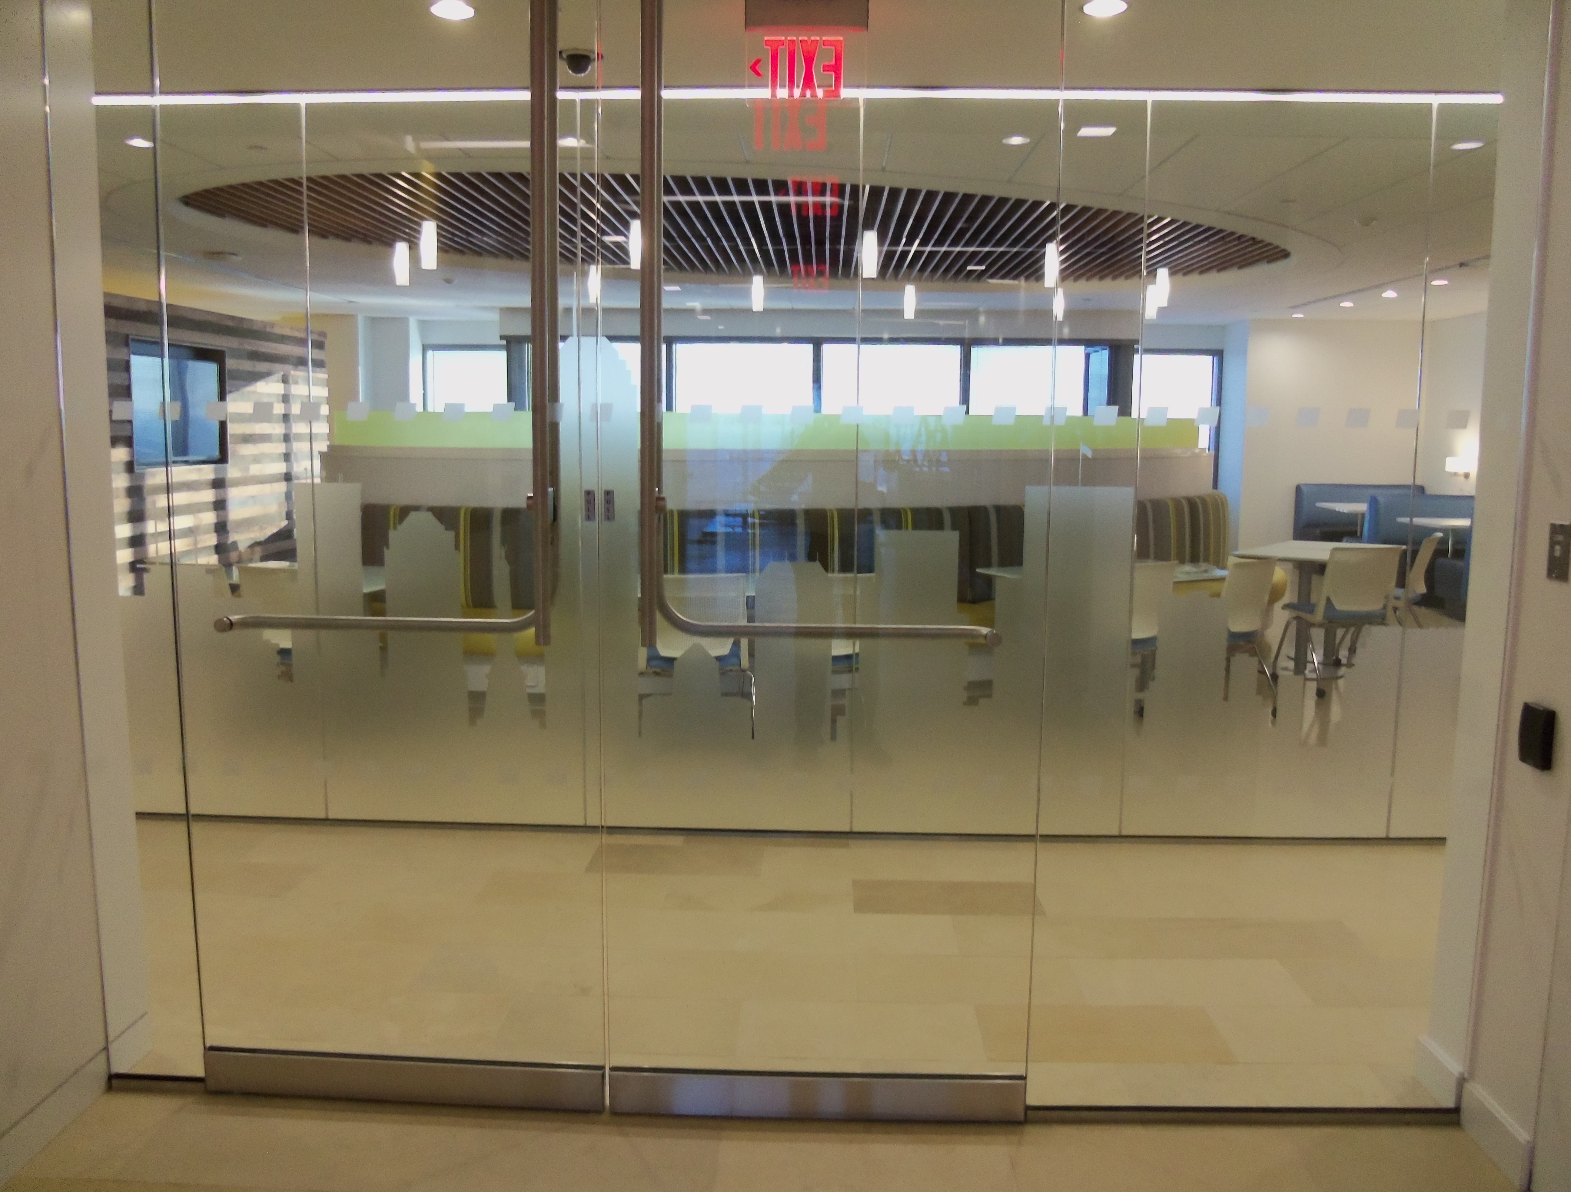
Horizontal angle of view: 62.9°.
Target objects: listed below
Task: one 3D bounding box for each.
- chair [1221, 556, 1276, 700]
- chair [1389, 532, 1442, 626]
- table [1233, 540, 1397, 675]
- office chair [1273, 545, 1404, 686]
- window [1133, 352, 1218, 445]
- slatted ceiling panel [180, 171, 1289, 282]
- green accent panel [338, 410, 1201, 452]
[{"bbox_3d":[2.255,0.214,6.758,0.530,0.860,0.560,-5,9,-38],"label":"chair"},{"bbox_3d":[3.928,0.022,8.357,0.560,0.860,0.530,6,9,34],"label":"chair"},{"bbox_3d":[3.417,0.092,8.203,0.760,0.750,1.320,6,9,36],"label":"table"},{"bbox_3d":[3.222,0.128,7.489,0.530,0.860,0.560,-2,8,-17],"label":"office chair"},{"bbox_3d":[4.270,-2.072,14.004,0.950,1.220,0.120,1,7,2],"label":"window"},{"bbox_3d":[0.027,-2.280,8.096,6.800,0.160,3.950,-2,8,-17],"label":"slatted ceiling panel"},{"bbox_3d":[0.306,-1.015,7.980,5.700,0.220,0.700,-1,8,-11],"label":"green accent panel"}]

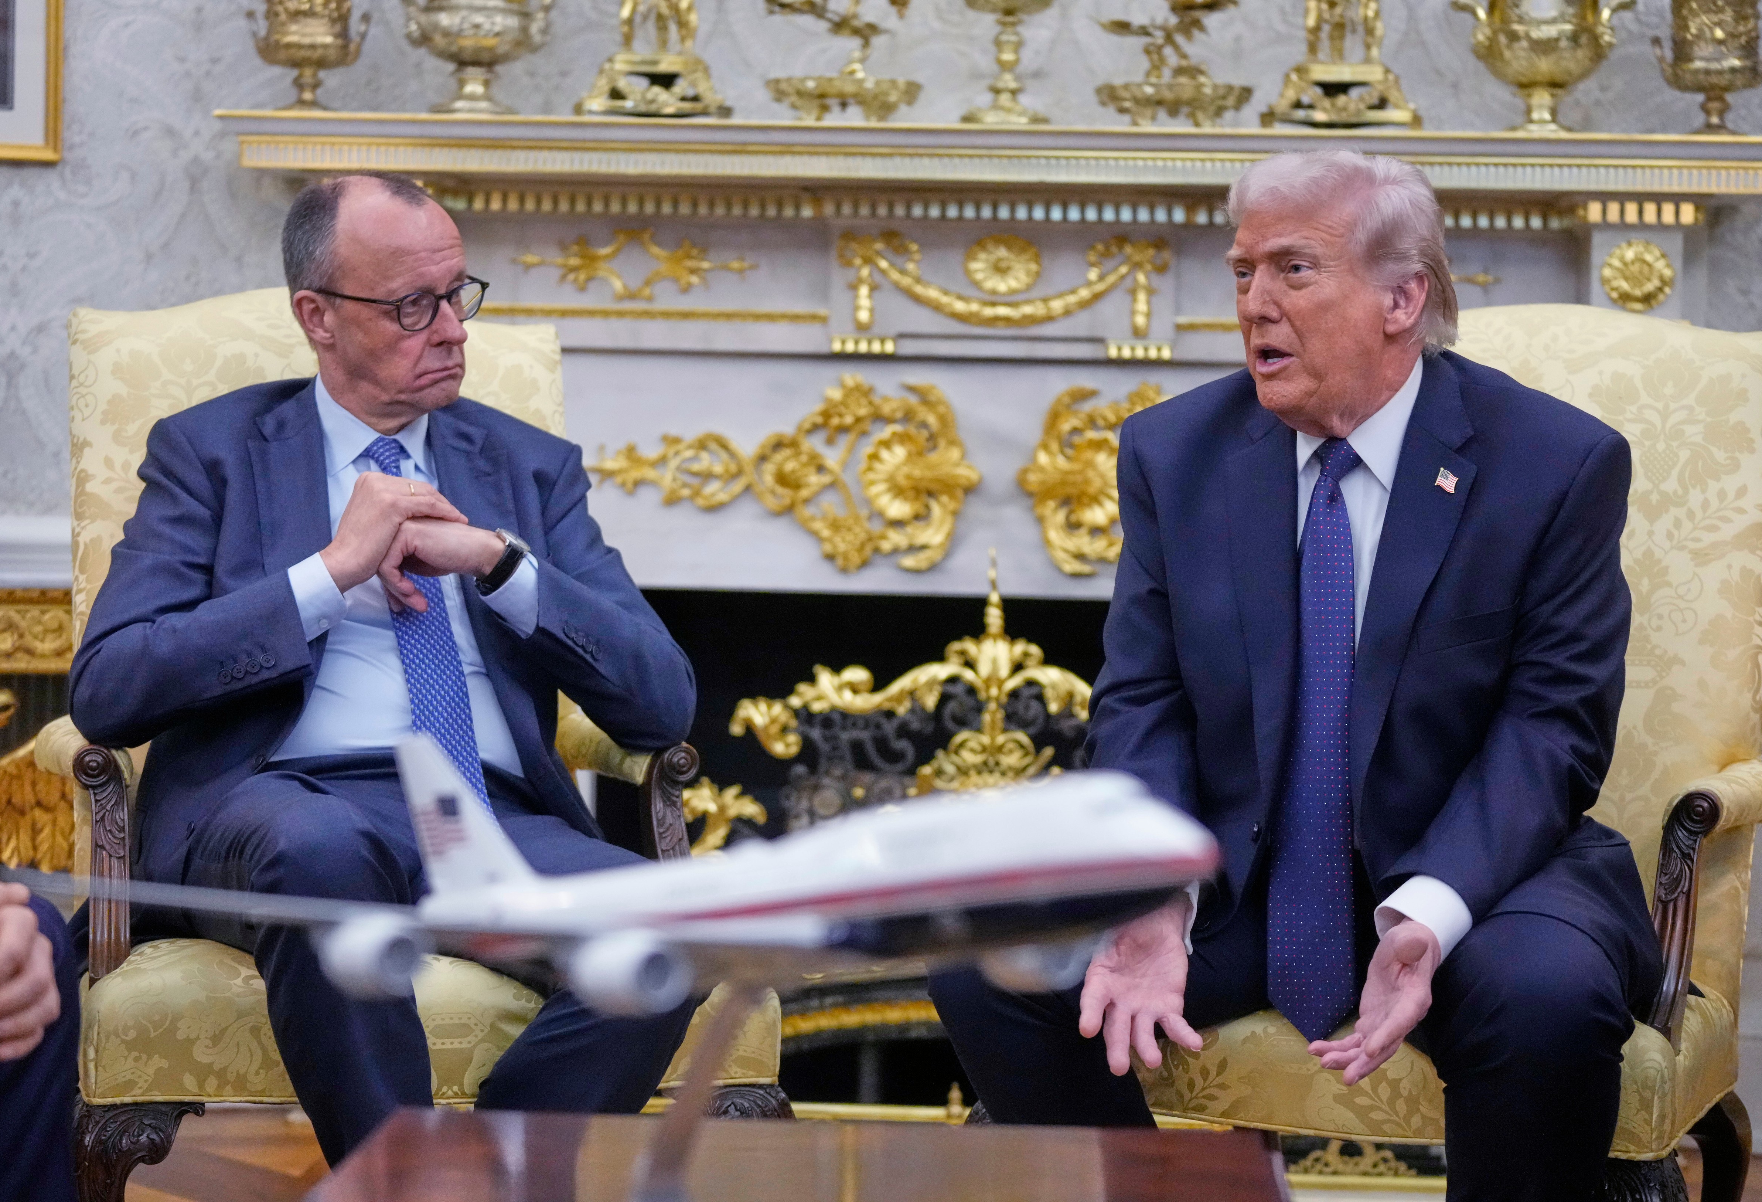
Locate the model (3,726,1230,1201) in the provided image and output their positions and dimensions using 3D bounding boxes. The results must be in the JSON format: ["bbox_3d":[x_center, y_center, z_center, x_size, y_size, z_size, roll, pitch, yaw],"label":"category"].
[{"bbox_3d":[-0.078,0.204,1.811,0.685,0.270,0.770,1,1,-35],"label":"model"}]

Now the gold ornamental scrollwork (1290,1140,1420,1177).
[{"bbox_3d":[0.609,0.713,4.500,0.166,0.054,0.020,1,1,2],"label":"gold ornamental scrollwork"}]

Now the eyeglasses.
[{"bbox_3d":[-0.513,-0.321,3.720,0.145,0.046,0.143,13,19,39],"label":"eyeglasses"}]

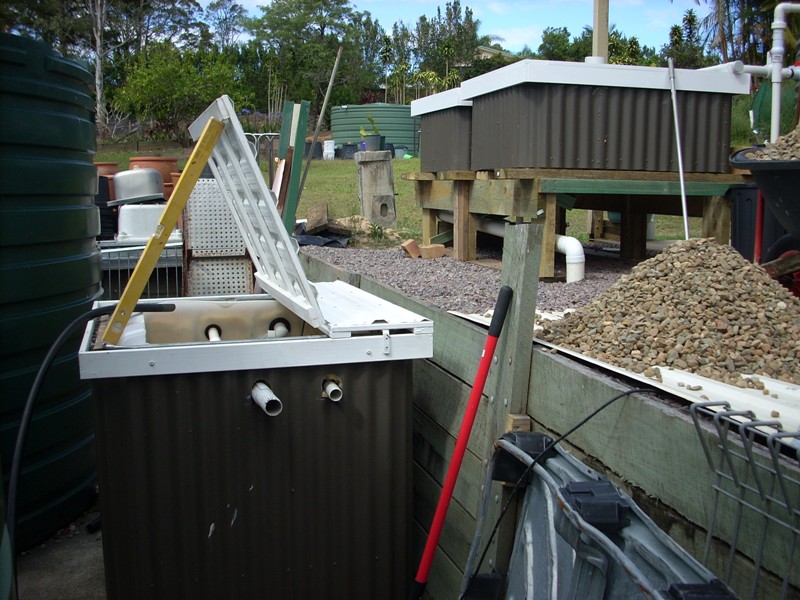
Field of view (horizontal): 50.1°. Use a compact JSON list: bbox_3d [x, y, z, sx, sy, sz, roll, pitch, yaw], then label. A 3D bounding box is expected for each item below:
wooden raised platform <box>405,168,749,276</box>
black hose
[{"bbox_3d":[0.967,-0.503,5.305,1.431,0.553,1.796,-2,8,-16],"label":"wooden raised platform"},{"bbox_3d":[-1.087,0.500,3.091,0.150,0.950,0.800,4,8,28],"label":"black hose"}]

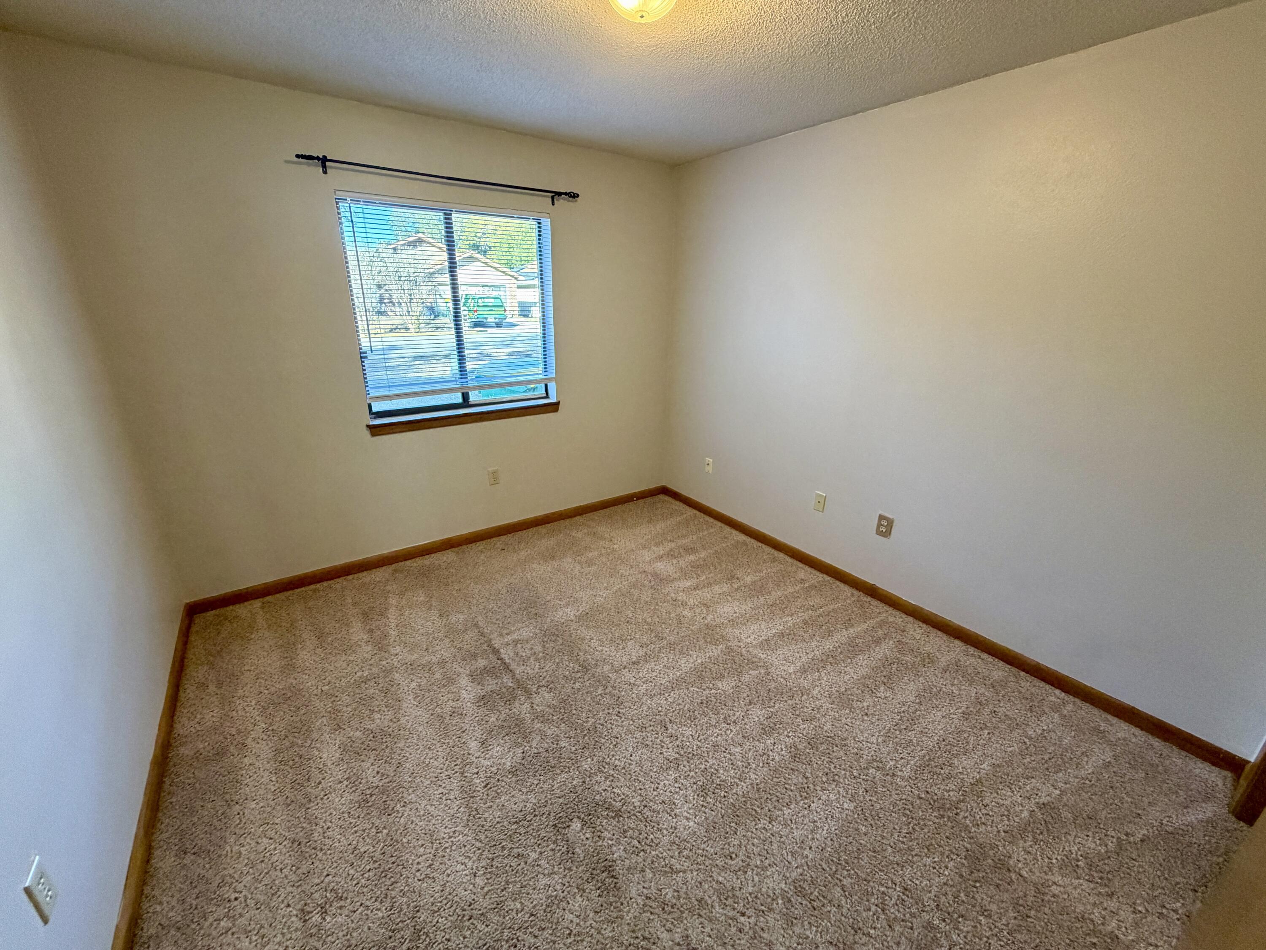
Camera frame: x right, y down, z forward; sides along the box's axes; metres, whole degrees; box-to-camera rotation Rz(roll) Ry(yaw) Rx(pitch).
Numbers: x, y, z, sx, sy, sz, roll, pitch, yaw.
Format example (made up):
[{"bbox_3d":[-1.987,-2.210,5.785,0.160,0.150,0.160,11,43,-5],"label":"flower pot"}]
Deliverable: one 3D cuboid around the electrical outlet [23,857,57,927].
[{"bbox_3d":[-1.172,0.825,1.018,0.008,0.115,0.070,-12,23,-33],"label":"electrical outlet"}]

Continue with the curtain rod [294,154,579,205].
[{"bbox_3d":[-0.943,-1.563,2.749,1.468,0.075,0.096,-12,23,-33],"label":"curtain rod"}]

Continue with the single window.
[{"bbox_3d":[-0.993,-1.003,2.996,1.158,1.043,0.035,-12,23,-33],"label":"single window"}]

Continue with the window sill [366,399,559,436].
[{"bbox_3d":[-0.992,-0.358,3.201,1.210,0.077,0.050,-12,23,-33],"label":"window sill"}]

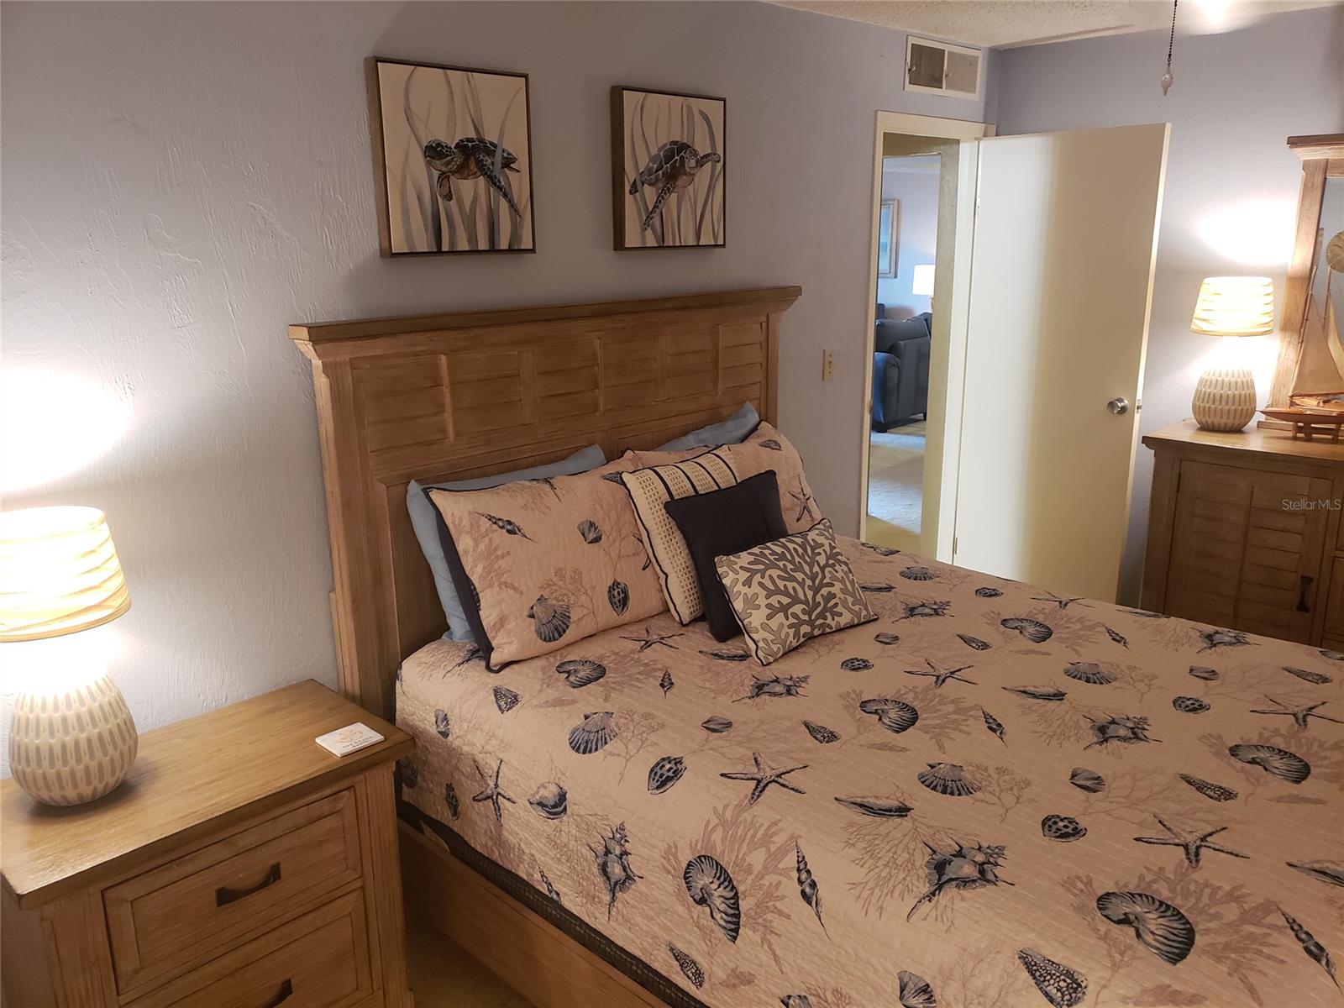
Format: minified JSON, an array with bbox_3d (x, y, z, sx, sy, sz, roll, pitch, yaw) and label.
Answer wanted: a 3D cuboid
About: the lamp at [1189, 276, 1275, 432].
[{"bbox_3d":[2.018,-0.538,3.653,0.268,0.541,0.268,14,21,43],"label":"lamp"}]

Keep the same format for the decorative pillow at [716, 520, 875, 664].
[{"bbox_3d":[0.308,0.203,2.440,0.418,0.275,0.110,-15,-16,-41],"label":"decorative pillow"}]

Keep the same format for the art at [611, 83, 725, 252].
[{"bbox_3d":[0.000,-0.976,2.974,0.044,0.437,0.427,14,21,43],"label":"art"}]

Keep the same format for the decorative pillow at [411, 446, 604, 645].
[{"bbox_3d":[-0.367,0.084,2.628,0.588,0.394,0.140,-14,4,-41],"label":"decorative pillow"}]

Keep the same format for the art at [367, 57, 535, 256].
[{"bbox_3d":[-0.524,-0.831,2.464,0.044,0.435,0.426,14,21,43],"label":"art"}]

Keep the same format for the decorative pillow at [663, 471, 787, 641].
[{"bbox_3d":[0.199,0.122,2.570,0.416,0.363,0.120,-15,-10,-42],"label":"decorative pillow"}]

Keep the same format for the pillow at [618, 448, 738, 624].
[{"bbox_3d":[0.094,0.067,2.700,0.421,0.413,0.120,-17,-9,-46],"label":"pillow"}]

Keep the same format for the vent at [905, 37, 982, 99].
[{"bbox_3d":[1.068,-1.689,3.924,0.025,0.189,0.560,14,21,43],"label":"vent"}]

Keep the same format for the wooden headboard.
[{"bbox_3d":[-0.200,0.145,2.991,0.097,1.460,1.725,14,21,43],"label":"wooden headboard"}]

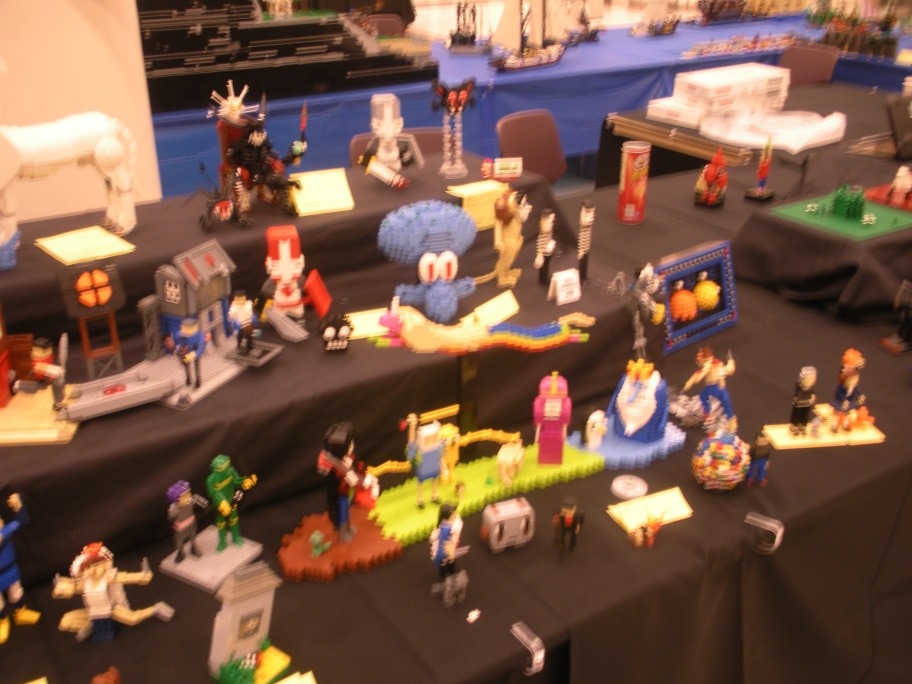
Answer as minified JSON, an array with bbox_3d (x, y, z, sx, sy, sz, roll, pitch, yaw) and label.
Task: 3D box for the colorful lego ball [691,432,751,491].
[{"bbox_3d":[0.422,0.191,1.514,0.090,0.090,0.090,0,26,0],"label":"colorful lego ball"}]

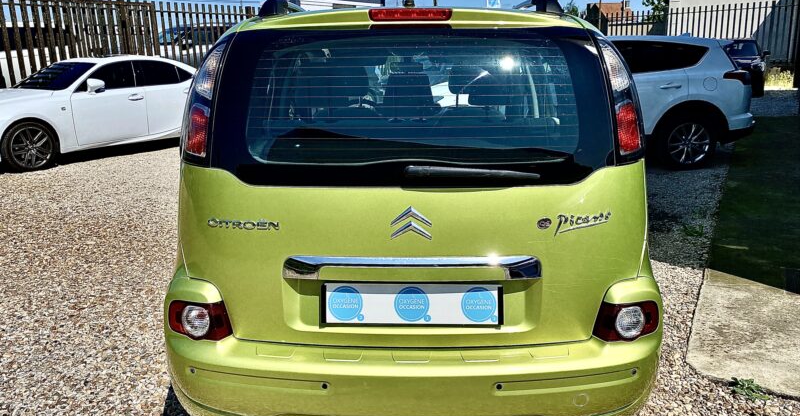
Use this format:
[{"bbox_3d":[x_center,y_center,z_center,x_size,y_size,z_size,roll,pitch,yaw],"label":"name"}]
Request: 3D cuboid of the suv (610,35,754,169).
[{"bbox_3d":[2.231,-1.506,8.150,4.600,1.670,1.850,0,14,4],"label":"suv"}]

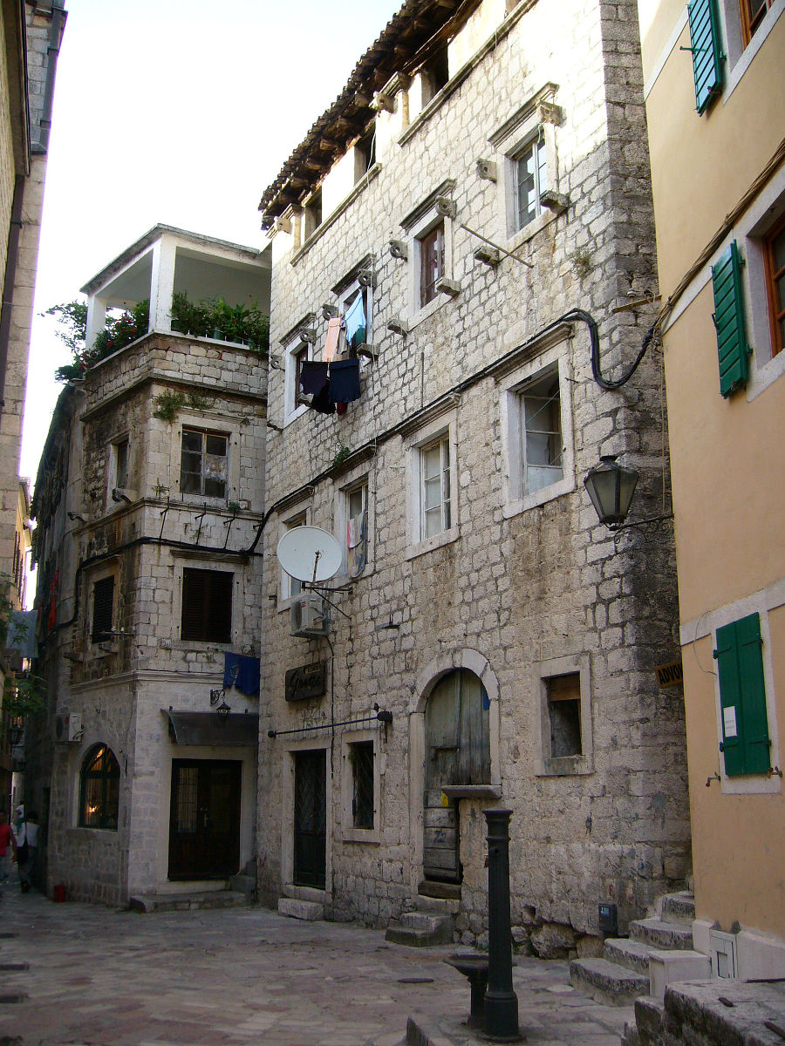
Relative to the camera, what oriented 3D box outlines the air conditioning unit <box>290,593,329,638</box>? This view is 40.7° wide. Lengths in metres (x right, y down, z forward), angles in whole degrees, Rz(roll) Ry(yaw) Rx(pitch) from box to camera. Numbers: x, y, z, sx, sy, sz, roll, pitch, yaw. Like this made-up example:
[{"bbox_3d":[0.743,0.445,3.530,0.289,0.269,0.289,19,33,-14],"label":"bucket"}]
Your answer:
[{"bbox_3d":[-1.398,1.573,17.773,0.290,0.560,0.700,8,-17,-28],"label":"air conditioning unit"}]

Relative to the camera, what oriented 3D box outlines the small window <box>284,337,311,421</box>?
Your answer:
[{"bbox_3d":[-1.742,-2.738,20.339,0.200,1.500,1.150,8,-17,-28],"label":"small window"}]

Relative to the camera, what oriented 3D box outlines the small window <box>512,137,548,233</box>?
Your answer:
[{"bbox_3d":[1.761,-4.292,13.314,0.092,1.093,0.818,7,-16,-27],"label":"small window"}]

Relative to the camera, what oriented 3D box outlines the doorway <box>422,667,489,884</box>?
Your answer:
[{"bbox_3d":[0.791,3.183,13.346,0.092,2.616,1.574,7,-16,-27],"label":"doorway"}]

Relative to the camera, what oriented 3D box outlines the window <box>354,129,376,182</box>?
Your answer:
[{"bbox_3d":[-0.416,-6.512,18.826,0.200,0.850,0.830,8,-17,-28],"label":"window"}]

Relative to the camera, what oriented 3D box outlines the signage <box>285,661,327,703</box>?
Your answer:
[{"bbox_3d":[-1.441,2.648,17.437,0.143,0.521,1.431,7,-16,-27],"label":"signage"}]

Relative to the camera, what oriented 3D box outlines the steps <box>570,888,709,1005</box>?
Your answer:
[{"bbox_3d":[2.408,3.702,9.226,1.200,0.780,1.400,5,-16,-17],"label":"steps"}]

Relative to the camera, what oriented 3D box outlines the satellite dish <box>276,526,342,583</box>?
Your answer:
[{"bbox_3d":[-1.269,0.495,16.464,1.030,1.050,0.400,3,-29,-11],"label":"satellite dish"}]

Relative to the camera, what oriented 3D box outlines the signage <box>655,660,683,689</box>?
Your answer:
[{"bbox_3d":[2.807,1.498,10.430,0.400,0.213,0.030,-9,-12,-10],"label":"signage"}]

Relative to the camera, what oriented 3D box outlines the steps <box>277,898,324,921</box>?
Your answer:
[{"bbox_3d":[-1.419,6.010,16.454,0.245,0.266,1.175,7,-16,-27],"label":"steps"}]

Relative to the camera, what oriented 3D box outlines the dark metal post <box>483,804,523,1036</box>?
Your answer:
[{"bbox_3d":[0.706,2.611,6.973,0.260,1.397,0.260,-1,-14,5],"label":"dark metal post"}]

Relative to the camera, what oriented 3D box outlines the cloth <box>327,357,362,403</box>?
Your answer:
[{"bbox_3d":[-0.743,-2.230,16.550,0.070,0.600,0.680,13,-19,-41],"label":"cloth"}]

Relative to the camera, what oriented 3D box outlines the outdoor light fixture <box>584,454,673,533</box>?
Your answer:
[{"bbox_3d":[2.128,-0.255,9.511,0.770,0.680,0.480,-3,-14,12],"label":"outdoor light fixture"}]

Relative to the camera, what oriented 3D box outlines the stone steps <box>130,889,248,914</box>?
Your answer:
[{"bbox_3d":[-3.311,6.319,17.666,1.942,0.225,0.562,8,-16,-31],"label":"stone steps"}]

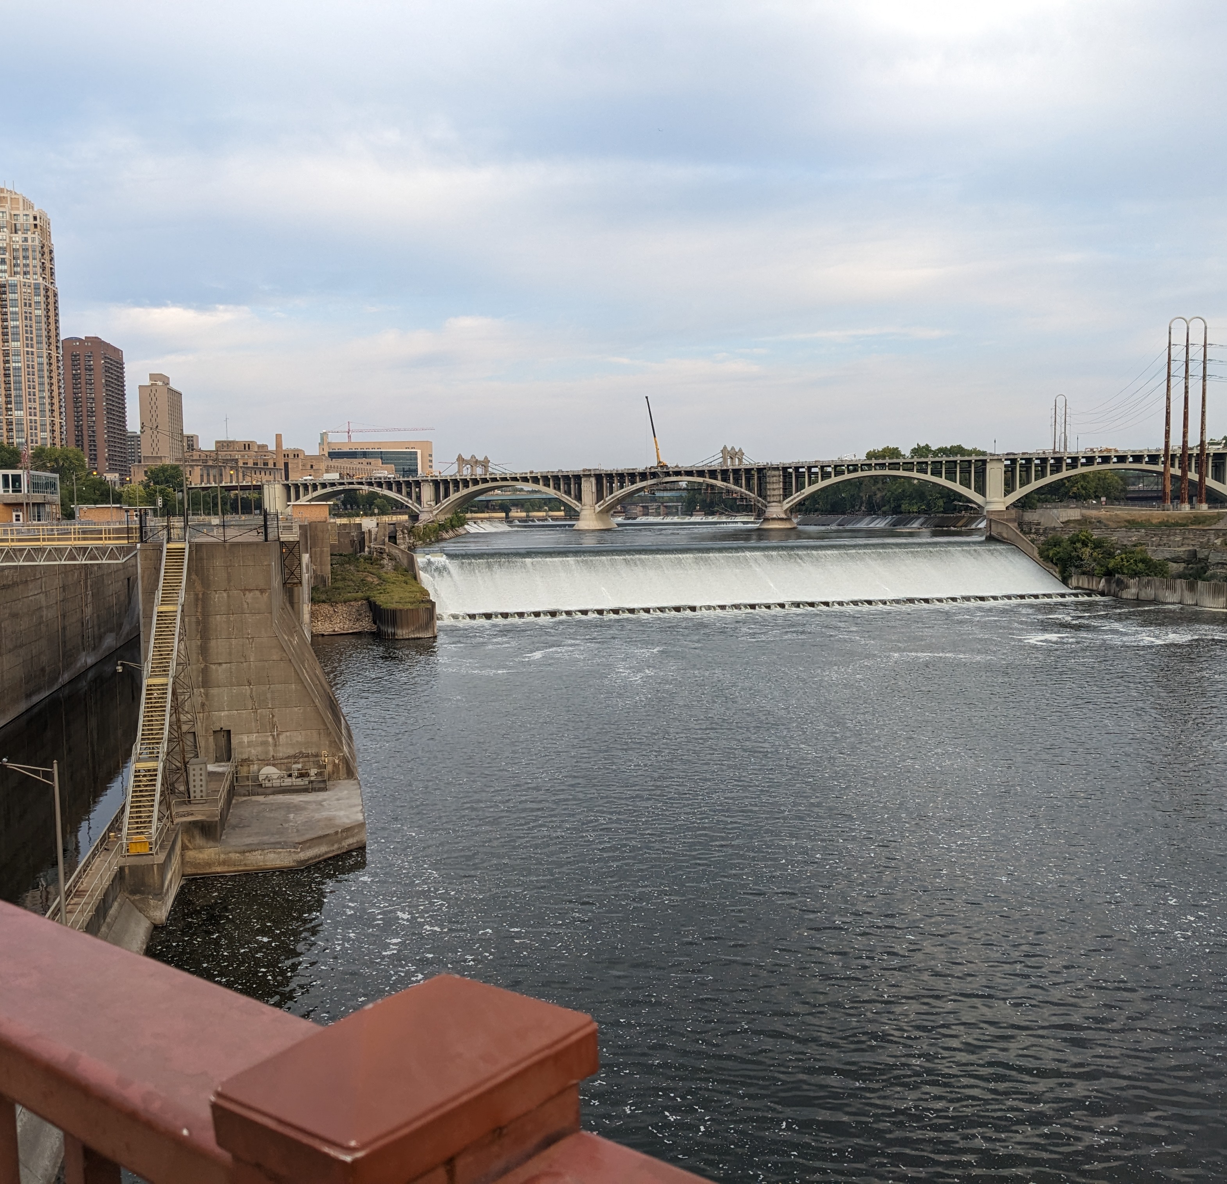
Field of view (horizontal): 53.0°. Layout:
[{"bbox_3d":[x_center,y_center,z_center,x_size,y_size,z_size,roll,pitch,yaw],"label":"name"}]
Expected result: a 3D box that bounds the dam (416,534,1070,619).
[{"bbox_3d":[27.480,-3.400,246.440,130.900,10.800,27.000,-2,4,-16],"label":"dam"}]

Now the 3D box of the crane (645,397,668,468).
[{"bbox_3d":[13.742,-50.453,392.000,8.000,24.000,3.500,2,5,27],"label":"crane"}]

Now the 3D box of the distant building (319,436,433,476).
[{"bbox_3d":[-186.060,-100.038,965.000,86.000,45.000,50.000,-1,5,0],"label":"distant building"}]

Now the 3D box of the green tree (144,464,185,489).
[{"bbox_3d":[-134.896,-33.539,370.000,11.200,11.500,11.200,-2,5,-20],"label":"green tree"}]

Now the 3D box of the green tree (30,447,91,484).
[{"bbox_3d":[-114.140,-22.630,253.950,11.300,14.900,11.300,-2,4,-24],"label":"green tree"}]

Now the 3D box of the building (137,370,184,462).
[{"bbox_3d":[-297.786,-103.047,804.408,19.000,78.000,50.000,-2,5,-11],"label":"building"}]

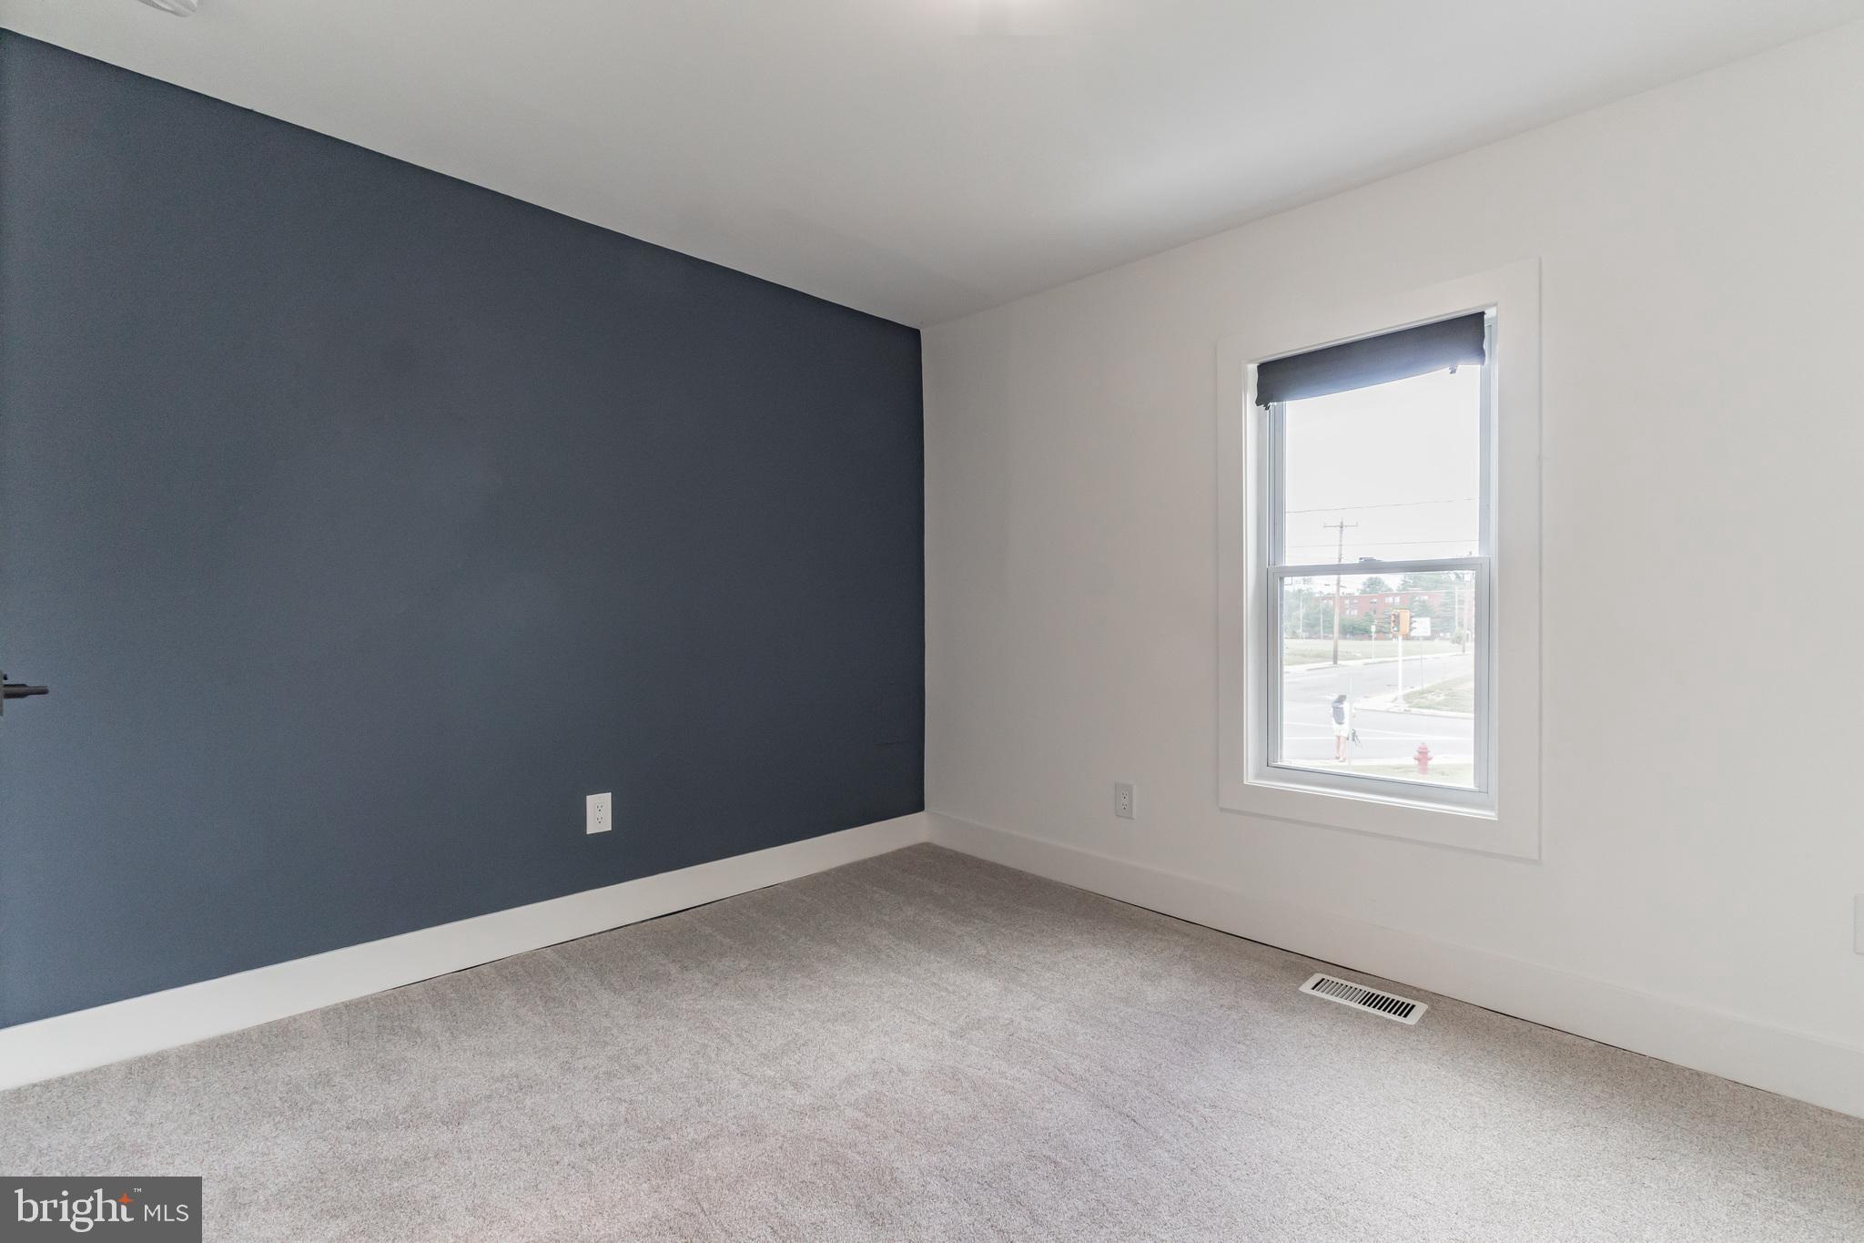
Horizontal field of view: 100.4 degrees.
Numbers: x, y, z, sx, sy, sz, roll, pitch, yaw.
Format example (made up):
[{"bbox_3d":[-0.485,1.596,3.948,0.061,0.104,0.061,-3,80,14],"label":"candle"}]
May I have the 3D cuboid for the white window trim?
[{"bbox_3d":[1.264,-0.157,2.275,0.140,1.520,0.840,0,0,-44],"label":"white window trim"}]

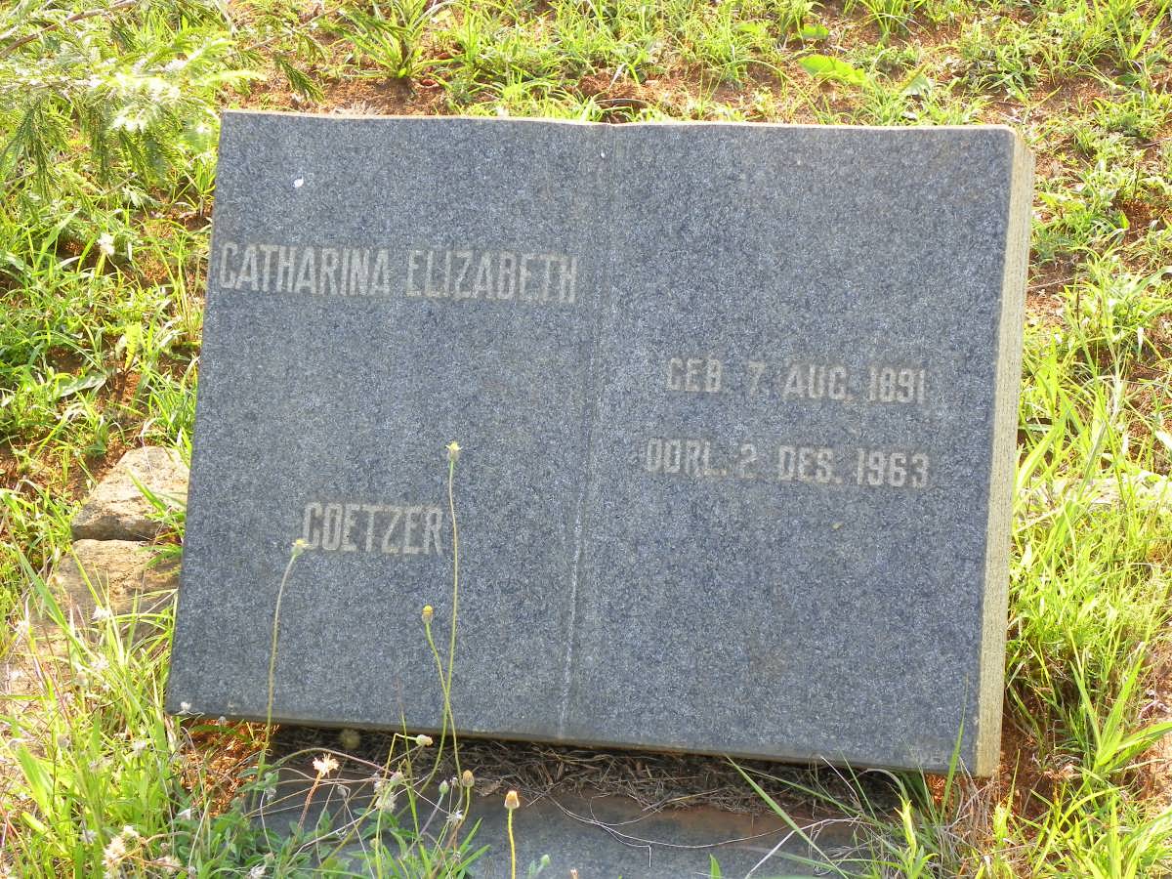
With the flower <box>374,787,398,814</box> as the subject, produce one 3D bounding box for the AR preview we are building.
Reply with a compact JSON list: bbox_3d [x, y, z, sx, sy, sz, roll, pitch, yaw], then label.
[{"bbox_3d":[-0.142,0.255,1.920,0.016,0.017,0.016,0,29,0],"label":"flower"}]

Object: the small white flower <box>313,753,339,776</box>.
[{"bbox_3d":[-0.185,0.231,1.930,0.017,0.015,0.017,0,29,0],"label":"small white flower"}]

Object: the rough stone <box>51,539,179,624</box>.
[{"bbox_3d":[-0.388,0.118,2.250,0.120,0.060,0.090,9,30,15],"label":"rough stone"}]

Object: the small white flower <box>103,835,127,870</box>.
[{"bbox_3d":[-0.332,0.292,1.910,0.017,0.021,0.017,0,29,0],"label":"small white flower"}]

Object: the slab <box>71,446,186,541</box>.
[{"bbox_3d":[-0.391,0.049,2.350,0.105,0.050,0.120,9,30,15],"label":"slab"}]

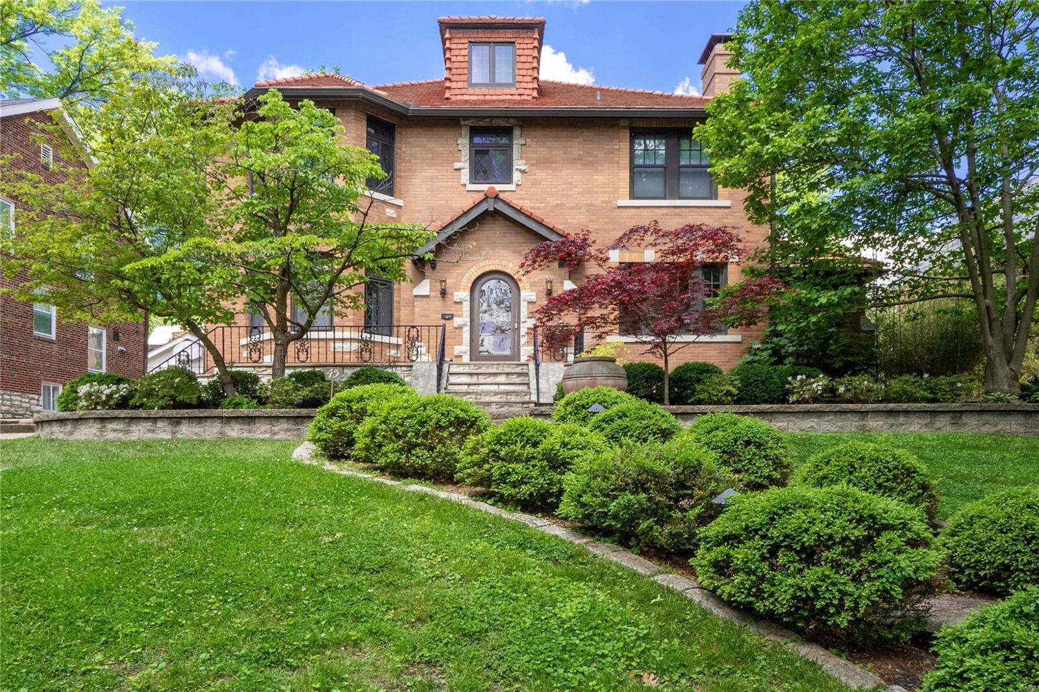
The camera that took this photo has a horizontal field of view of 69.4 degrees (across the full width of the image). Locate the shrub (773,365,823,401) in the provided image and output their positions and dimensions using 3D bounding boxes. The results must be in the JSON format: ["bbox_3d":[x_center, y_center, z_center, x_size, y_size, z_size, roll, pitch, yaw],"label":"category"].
[{"bbox_3d":[4.240,0.601,11.426,0.758,0.611,0.739,0,-4,0],"label":"shrub"}]

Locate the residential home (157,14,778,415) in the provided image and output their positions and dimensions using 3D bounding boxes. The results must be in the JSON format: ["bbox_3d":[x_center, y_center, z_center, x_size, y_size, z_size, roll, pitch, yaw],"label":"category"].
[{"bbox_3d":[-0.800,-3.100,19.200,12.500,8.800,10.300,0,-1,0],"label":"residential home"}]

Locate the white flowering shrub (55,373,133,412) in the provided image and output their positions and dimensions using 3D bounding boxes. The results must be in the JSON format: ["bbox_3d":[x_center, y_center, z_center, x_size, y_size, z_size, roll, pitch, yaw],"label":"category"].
[{"bbox_3d":[-6.639,0.719,11.722,1.152,0.591,0.936,0,-4,0],"label":"white flowering shrub"}]

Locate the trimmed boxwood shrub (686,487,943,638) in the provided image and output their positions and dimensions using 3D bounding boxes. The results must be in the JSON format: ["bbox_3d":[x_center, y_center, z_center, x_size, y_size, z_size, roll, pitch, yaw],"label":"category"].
[{"bbox_3d":[1.734,1.231,4.433,1.379,0.808,1.280,0,-4,0],"label":"trimmed boxwood shrub"}]

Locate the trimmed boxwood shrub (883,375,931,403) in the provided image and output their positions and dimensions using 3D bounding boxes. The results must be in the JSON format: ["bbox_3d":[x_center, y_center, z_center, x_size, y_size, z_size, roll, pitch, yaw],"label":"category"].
[{"bbox_3d":[5.909,0.675,11.426,0.729,0.463,0.690,0,-4,0],"label":"trimmed boxwood shrub"}]

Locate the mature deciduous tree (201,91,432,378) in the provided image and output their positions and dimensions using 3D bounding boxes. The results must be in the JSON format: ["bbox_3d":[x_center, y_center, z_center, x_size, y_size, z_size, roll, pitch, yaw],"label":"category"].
[{"bbox_3d":[-3.170,-1.512,11.722,3.595,4.935,3.349,0,-4,0],"label":"mature deciduous tree"}]

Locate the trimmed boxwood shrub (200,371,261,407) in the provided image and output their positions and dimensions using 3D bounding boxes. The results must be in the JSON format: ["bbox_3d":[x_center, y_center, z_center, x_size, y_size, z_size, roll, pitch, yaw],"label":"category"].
[{"bbox_3d":[-4.603,0.707,12.000,0.970,0.610,0.850,0,-1,0],"label":"trimmed boxwood shrub"}]

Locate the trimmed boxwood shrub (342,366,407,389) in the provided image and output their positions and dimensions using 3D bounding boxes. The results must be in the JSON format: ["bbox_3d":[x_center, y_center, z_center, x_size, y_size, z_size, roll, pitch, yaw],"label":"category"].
[{"bbox_3d":[-2.372,0.687,12.214,1.034,0.714,0.985,0,-4,0],"label":"trimmed boxwood shrub"}]

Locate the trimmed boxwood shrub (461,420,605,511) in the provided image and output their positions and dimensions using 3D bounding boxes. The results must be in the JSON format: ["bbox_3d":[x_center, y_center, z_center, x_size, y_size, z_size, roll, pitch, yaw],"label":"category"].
[{"bbox_3d":[0.121,1.093,7.191,1.428,0.808,1.280,0,-4,0],"label":"trimmed boxwood shrub"}]

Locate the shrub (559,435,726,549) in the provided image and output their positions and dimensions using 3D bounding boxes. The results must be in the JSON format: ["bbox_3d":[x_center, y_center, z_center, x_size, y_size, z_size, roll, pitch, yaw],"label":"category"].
[{"bbox_3d":[0.998,1.135,6.008,1.379,0.822,1.280,0,-4,0],"label":"shrub"}]

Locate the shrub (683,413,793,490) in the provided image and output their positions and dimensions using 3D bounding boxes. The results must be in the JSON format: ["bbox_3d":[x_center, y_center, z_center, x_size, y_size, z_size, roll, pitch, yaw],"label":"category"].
[{"bbox_3d":[2.134,0.996,7.400,1.120,0.664,1.080,0,-1,0],"label":"shrub"}]

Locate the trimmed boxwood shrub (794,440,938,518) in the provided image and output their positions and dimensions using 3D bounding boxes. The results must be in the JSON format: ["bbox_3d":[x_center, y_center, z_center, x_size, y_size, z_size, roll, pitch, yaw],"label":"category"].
[{"bbox_3d":[2.986,1.155,6.501,1.202,0.645,1.182,0,-4,0],"label":"trimmed boxwood shrub"}]

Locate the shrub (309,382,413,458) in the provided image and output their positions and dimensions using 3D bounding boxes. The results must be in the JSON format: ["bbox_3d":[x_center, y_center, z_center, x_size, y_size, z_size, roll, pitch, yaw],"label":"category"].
[{"bbox_3d":[-1.968,0.915,9.400,1.320,0.874,1.200,0,-1,0],"label":"shrub"}]

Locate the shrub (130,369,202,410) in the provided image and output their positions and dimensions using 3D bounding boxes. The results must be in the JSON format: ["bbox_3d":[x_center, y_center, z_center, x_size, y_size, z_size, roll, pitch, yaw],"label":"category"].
[{"bbox_3d":[-5.278,0.648,11.200,1.070,0.618,0.900,0,-1,0],"label":"shrub"}]

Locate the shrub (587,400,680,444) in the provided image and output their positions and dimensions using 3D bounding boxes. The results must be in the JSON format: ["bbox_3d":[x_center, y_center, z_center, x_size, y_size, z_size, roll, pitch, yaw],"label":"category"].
[{"bbox_3d":[1.308,0.953,8.600,1.100,0.660,1.050,0,-1,0],"label":"shrub"}]

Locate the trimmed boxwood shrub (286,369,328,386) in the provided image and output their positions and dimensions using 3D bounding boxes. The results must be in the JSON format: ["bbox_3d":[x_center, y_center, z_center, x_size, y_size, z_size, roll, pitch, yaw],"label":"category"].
[{"bbox_3d":[-3.525,0.692,12.411,0.739,0.625,0.739,0,-4,0],"label":"trimmed boxwood shrub"}]

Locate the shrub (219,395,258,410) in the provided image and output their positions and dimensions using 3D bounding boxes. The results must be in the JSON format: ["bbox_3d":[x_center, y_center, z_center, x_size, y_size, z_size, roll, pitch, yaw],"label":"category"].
[{"bbox_3d":[-4.100,0.823,10.950,0.580,0.225,0.500,0,-1,0],"label":"shrub"}]

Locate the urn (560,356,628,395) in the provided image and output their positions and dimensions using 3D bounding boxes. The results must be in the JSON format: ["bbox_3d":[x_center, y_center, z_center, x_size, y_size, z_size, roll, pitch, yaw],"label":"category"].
[{"bbox_3d":[1.151,0.553,11.500,0.990,0.759,0.990,0,-1,0],"label":"urn"}]

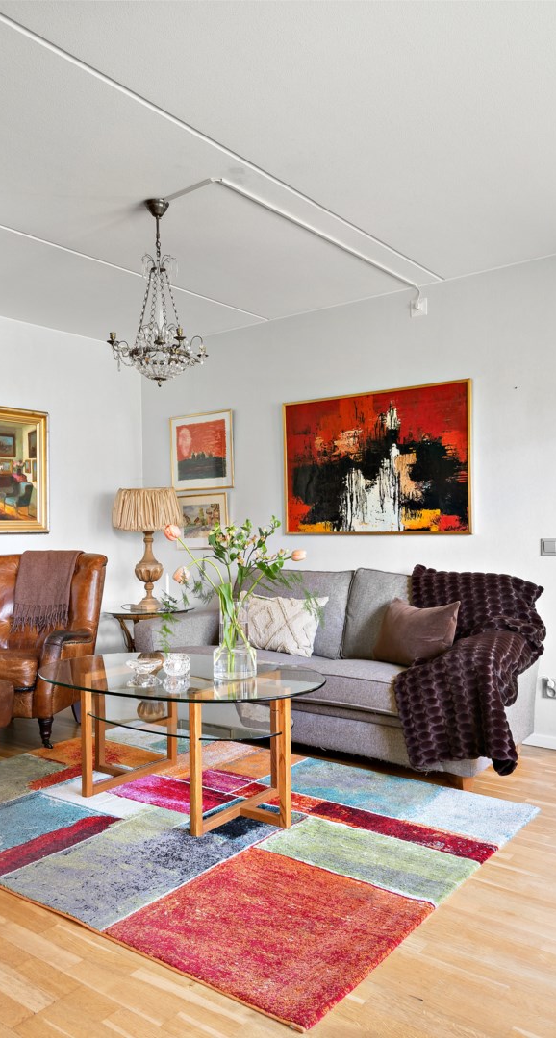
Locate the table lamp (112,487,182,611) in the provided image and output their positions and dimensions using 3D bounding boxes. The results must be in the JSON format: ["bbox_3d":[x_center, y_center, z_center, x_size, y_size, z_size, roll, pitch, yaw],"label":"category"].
[{"bbox_3d":[-0.883,0.206,4.683,0.461,0.832,0.461,-1,0,0],"label":"table lamp"}]

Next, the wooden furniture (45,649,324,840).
[{"bbox_3d":[-0.415,0.900,2.894,1.294,0.519,0.744,-1,0,28],"label":"wooden furniture"}]

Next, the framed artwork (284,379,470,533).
[{"bbox_3d":[0.547,-0.322,4.057,1.230,0.833,0.035,-1,0,37],"label":"framed artwork"}]

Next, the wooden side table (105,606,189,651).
[{"bbox_3d":[-0.857,0.908,4.627,0.590,0.595,0.590,-1,-1,6],"label":"wooden side table"}]

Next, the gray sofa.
[{"bbox_3d":[0.235,0.746,3.918,2.130,0.880,0.830,-1,-1,37],"label":"gray sofa"}]

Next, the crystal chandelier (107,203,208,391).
[{"bbox_3d":[-0.497,-0.929,2.867,0.420,0.770,0.420,0,-1,0],"label":"crystal chandelier"}]

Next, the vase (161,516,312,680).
[{"bbox_3d":[-0.184,0.328,2.985,0.620,0.685,0.500,0,-1,0],"label":"vase"}]

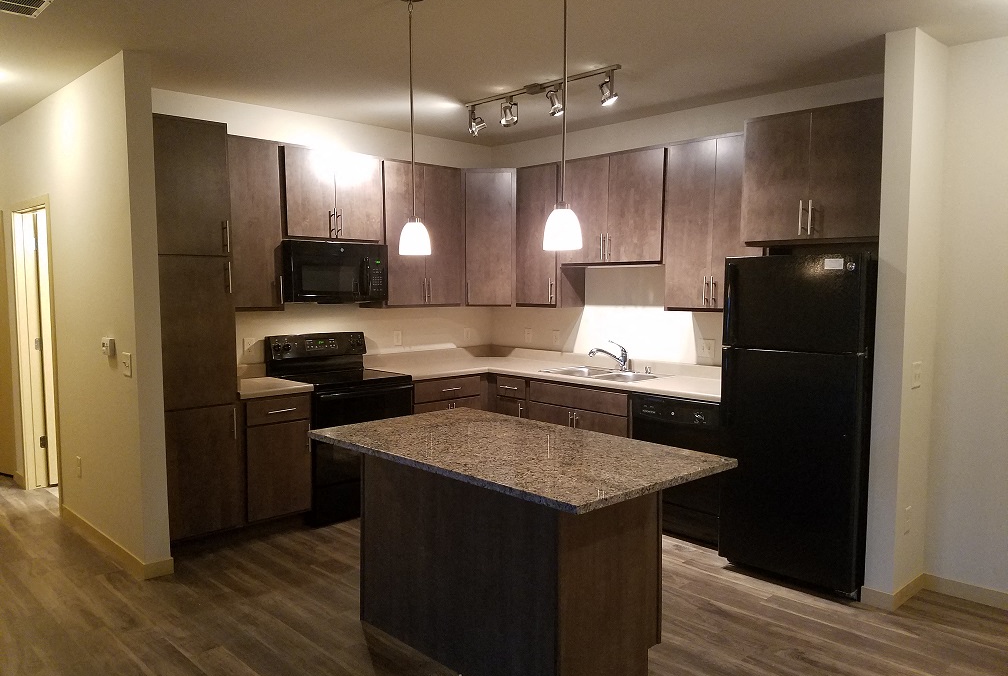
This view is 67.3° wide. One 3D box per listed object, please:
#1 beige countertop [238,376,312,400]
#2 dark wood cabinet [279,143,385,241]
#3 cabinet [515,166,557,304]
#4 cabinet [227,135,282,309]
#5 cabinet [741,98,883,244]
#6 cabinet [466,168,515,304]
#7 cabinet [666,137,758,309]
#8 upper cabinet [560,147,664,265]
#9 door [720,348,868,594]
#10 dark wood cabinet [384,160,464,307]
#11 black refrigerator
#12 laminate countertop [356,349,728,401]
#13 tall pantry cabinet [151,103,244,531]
[{"bbox_3d":[-1.598,0.310,4.853,0.475,0.039,0.645,-4,6,-44],"label":"beige countertop"},{"bbox_3d":[-1.259,-0.975,5.306,0.770,0.613,0.325,-4,6,-44],"label":"dark wood cabinet"},{"bbox_3d":[0.364,-0.787,5.931,0.325,1.073,0.460,-4,6,-44],"label":"cabinet"},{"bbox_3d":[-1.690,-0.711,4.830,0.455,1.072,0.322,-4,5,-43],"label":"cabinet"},{"bbox_3d":[1.828,-0.865,4.172,0.630,0.683,0.770,-4,6,-44],"label":"cabinet"},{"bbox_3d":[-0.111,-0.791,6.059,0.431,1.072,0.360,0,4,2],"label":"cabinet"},{"bbox_3d":[1.394,-0.704,4.753,0.322,1.072,0.685,-4,5,-43],"label":"cabinet"},{"bbox_3d":[0.843,-0.892,5.324,0.322,0.775,0.920,-4,5,-43],"label":"upper cabinet"},{"bbox_3d":[1.476,0.654,3.949,0.085,1.165,0.745,-4,6,-44],"label":"door"},{"bbox_3d":[-0.701,-0.774,5.764,0.745,1.072,0.322,-4,5,-43],"label":"dark wood cabinet"},{"bbox_3d":[1.706,0.400,4.128,0.750,1.687,0.724,-4,5,-43],"label":"black refrigerator"},{"bbox_3d":[0.333,0.234,5.282,1.365,0.132,2.690,-4,6,-44],"label":"laminate countertop"},{"bbox_3d":[-1.948,-0.031,4.502,0.470,2.413,0.630,-4,6,-44],"label":"tall pantry cabinet"}]

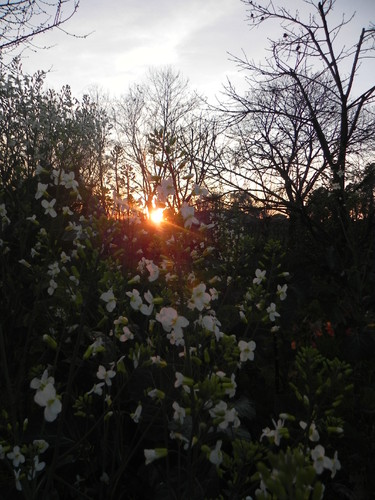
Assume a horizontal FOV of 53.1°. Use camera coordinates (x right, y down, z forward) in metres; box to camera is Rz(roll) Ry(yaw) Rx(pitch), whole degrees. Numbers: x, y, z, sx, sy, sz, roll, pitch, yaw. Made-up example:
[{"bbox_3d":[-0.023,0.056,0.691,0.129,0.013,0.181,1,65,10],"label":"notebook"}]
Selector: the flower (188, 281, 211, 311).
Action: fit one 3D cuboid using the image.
[{"bbox_3d":[0.013,0.050,0.403,0.025,0.029,0.015,-1,5,-9],"label":"flower"}]

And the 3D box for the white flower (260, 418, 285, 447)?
[{"bbox_3d":[0.091,0.196,0.403,0.022,0.029,0.026,-3,6,-30],"label":"white flower"}]

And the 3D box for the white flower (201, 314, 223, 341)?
[{"bbox_3d":[0.027,0.086,0.419,0.026,0.029,0.017,-4,6,-38],"label":"white flower"}]

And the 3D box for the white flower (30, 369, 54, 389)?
[{"bbox_3d":[-0.162,0.147,0.419,0.027,0.028,0.016,1,5,12],"label":"white flower"}]

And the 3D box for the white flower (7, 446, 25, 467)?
[{"bbox_3d":[-0.243,0.292,0.531,0.026,0.029,0.013,0,5,-6],"label":"white flower"}]

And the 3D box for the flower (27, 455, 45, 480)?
[{"bbox_3d":[-0.170,0.243,0.419,0.016,0.029,0.025,4,6,41],"label":"flower"}]

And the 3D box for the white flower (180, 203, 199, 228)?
[{"bbox_3d":[0.002,-0.038,0.419,0.025,0.029,0.016,-2,5,-20],"label":"white flower"}]

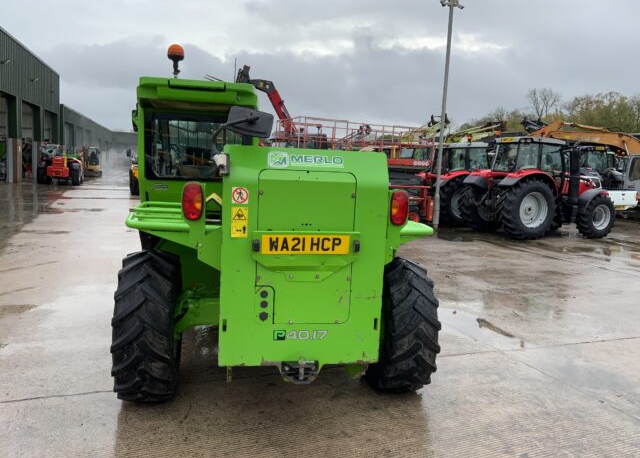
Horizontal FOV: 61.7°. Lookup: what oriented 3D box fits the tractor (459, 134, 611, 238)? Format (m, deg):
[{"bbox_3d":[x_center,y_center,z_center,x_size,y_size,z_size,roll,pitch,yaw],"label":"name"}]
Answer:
[{"bbox_3d":[6.834,-1.267,16.617,4.550,2.880,2.300,0,7,-19],"label":"tractor"}]

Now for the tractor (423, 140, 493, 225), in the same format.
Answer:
[{"bbox_3d":[5.710,-1.617,19.117,4.550,2.880,2.300,0,7,-19],"label":"tractor"}]

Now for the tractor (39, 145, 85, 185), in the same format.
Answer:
[{"bbox_3d":[-15.657,-3.937,32.476,2.250,2.320,4.900,0,7,-20],"label":"tractor"}]

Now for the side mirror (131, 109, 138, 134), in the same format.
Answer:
[{"bbox_3d":[-1.958,-1.163,5.800,0.170,0.250,0.070,-1,8,-27],"label":"side mirror"}]

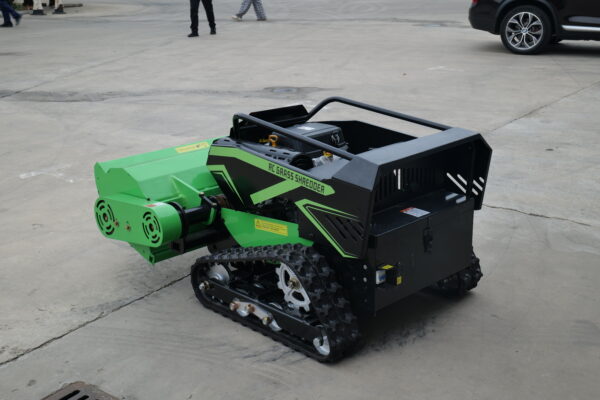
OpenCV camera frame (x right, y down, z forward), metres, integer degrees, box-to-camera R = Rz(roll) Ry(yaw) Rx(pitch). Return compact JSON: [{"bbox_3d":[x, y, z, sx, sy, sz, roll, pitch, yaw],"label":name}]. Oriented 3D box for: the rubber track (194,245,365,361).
[{"bbox_3d":[-0.123,0.347,3.127,0.845,0.359,0.158,16,24,42],"label":"rubber track"}]

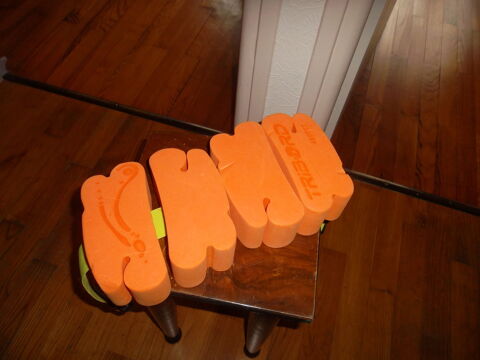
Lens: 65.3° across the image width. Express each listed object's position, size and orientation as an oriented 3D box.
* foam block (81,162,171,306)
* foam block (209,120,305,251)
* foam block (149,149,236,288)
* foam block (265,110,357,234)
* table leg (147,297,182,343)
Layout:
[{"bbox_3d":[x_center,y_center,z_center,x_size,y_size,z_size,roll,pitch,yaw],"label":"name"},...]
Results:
[{"bbox_3d":[-0.143,0.071,0.467,0.082,0.061,0.177,-14,59,-12],"label":"foam block"},{"bbox_3d":[0.018,0.009,0.599,0.099,0.071,0.199,-15,58,-14],"label":"foam block"},{"bbox_3d":[-0.068,0.048,0.565,0.098,0.071,0.200,-12,57,-12],"label":"foam block"},{"bbox_3d":[0.107,-0.019,0.624,0.090,0.071,0.198,-15,58,-14],"label":"foam block"},{"bbox_3d":[-0.145,0.270,0.737,0.058,0.375,0.058,10,56,3],"label":"table leg"}]

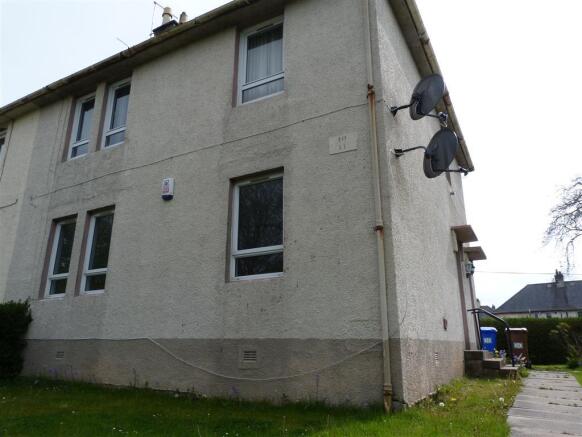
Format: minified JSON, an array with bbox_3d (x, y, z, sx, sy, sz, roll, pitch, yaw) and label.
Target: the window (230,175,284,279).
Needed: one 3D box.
[{"bbox_3d":[-0.419,0.118,5.781,0.895,1.442,0.080,-9,-19,27],"label":"window"}]

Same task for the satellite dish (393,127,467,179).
[{"bbox_3d":[1.920,-0.840,5.420,0.820,0.660,0.720,5,-17,-16],"label":"satellite dish"}]

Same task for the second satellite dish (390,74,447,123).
[{"bbox_3d":[1.781,-1.612,5.595,0.740,0.640,0.700,5,-17,-16],"label":"second satellite dish"}]

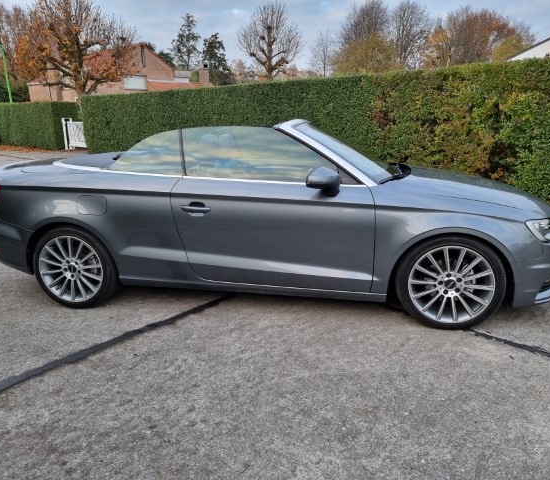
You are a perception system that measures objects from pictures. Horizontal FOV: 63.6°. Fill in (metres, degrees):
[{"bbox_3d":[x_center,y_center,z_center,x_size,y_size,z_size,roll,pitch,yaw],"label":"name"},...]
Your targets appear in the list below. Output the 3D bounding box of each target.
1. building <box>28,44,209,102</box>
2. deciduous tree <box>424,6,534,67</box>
[{"bbox_3d":[-13.712,-13.666,39.634,12.500,6.900,11.500,-17,23,-42],"label":"building"},{"bbox_3d":[19.495,-17.169,43.040,10.503,9.850,8.928,6,18,22],"label":"deciduous tree"}]

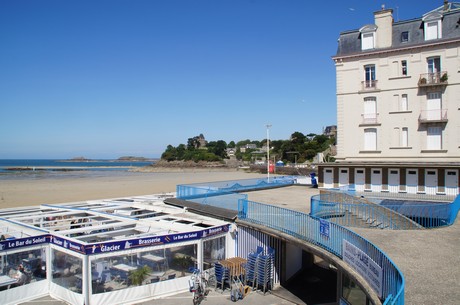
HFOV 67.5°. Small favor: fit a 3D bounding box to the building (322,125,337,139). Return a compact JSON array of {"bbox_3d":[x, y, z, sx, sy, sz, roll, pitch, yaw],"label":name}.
[{"bbox_3d":[62.800,-10.540,205.000,12.000,11.000,10.000,-1,-1,34],"label":"building"}]

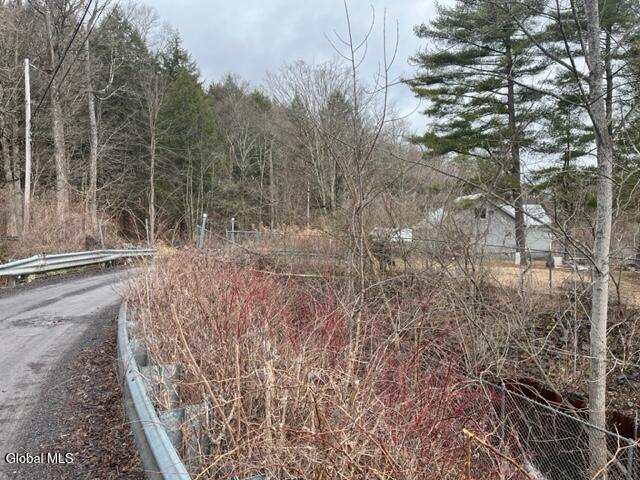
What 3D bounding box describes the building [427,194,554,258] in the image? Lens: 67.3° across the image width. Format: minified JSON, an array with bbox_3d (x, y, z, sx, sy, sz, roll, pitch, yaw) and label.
[{"bbox_3d":[16.600,-1.150,46.500,10.300,5.700,9.000,0,0,0],"label":"building"}]

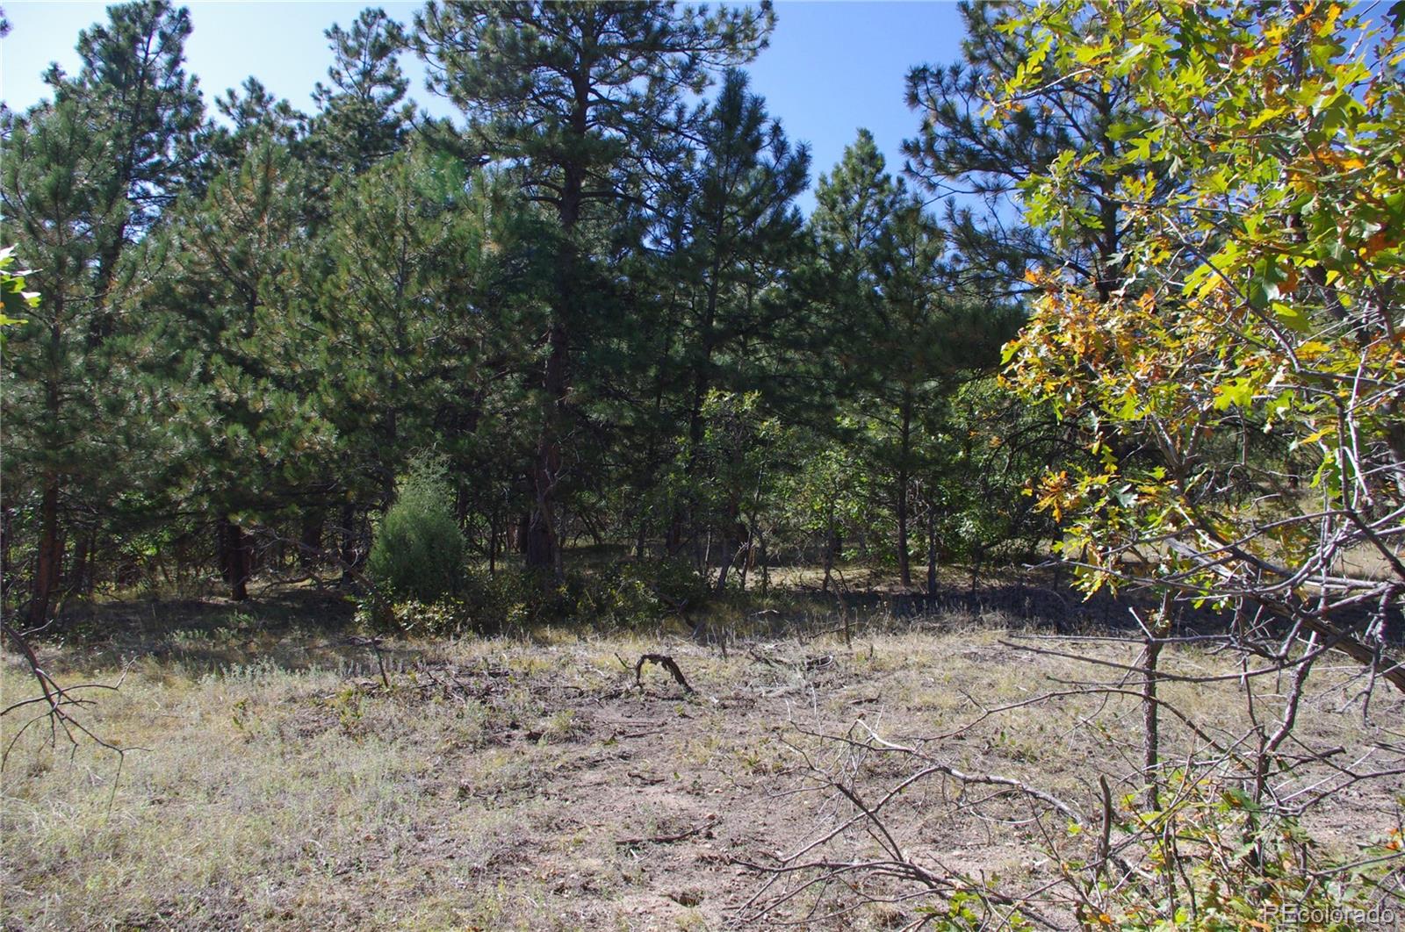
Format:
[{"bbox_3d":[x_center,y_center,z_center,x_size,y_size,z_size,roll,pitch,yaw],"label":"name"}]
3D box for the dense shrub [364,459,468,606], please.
[{"bbox_3d":[-3.675,0.866,13.500,1.250,1.900,1.200,0,-1,0],"label":"dense shrub"}]

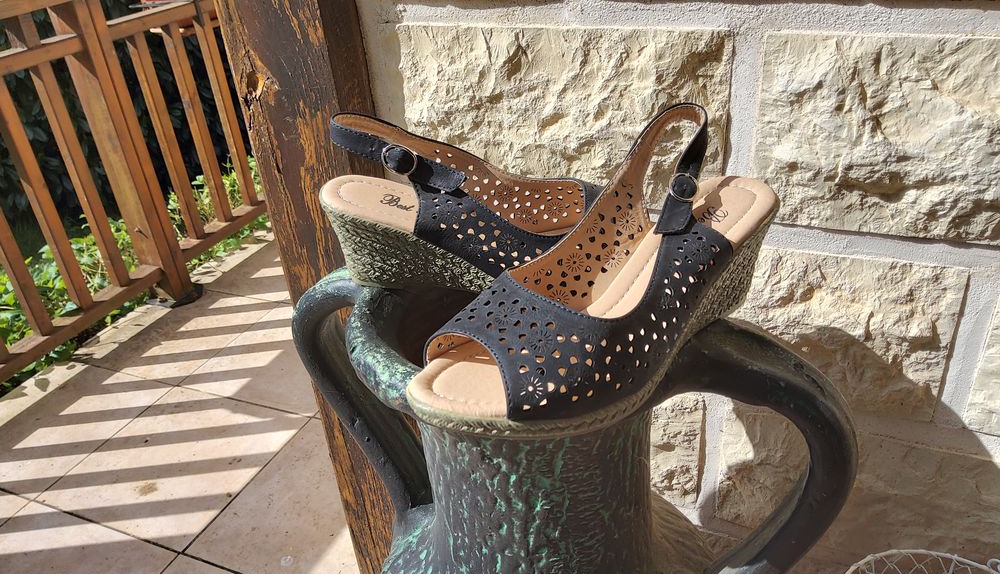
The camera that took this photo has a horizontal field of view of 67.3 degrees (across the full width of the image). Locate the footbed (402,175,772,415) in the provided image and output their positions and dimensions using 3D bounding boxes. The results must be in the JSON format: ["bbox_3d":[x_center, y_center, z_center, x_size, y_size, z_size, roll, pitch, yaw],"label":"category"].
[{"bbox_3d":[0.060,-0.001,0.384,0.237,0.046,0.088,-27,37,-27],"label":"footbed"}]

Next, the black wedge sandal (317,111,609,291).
[{"bbox_3d":[0.003,-0.058,0.462,0.238,0.113,0.090,-2,36,8],"label":"black wedge sandal"}]

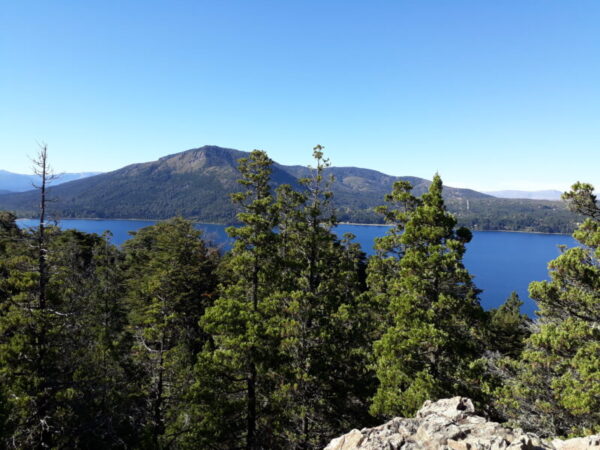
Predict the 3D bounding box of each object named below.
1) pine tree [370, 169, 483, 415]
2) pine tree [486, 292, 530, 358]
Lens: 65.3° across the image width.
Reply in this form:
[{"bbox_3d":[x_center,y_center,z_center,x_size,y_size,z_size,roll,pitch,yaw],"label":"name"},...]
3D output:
[{"bbox_3d":[3.814,2.288,14.000,3.530,7.600,3.530,1,2,0],"label":"pine tree"},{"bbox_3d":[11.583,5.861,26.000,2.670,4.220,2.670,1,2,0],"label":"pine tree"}]

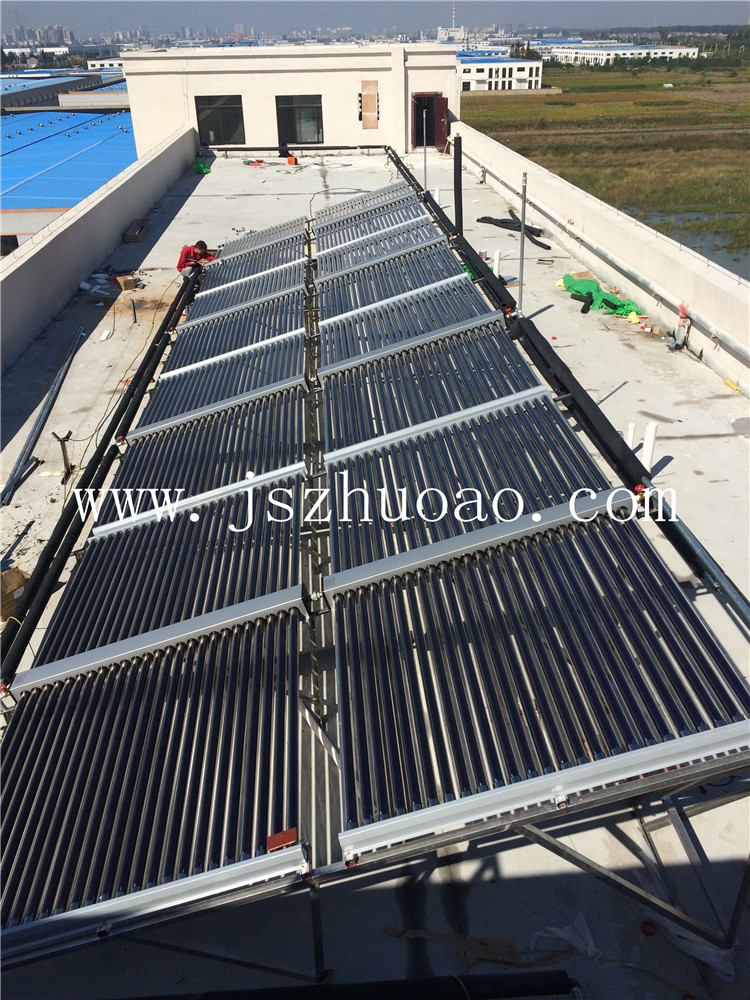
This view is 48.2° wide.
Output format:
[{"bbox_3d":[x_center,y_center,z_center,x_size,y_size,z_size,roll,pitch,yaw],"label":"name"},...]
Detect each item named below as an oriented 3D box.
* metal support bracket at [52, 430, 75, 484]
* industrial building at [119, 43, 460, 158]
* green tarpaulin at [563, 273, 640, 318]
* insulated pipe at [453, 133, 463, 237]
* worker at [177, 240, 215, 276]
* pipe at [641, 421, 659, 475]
[{"bbox_3d":[-3.297,-0.486,8.922,0.210,0.490,0.340,-3,29,-3],"label":"metal support bracket"},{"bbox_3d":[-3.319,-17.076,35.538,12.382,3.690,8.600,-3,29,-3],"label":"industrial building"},{"bbox_3d":[3.940,-3.651,14.635,0.850,0.280,1.900,-3,29,-3],"label":"green tarpaulin"},{"bbox_3d":[1.198,-4.477,11.998,0.105,1.450,0.105,-3,29,-3],"label":"insulated pipe"},{"bbox_3d":[-3.372,-4.473,15.751,0.650,0.840,0.530,10,31,19],"label":"worker"},{"bbox_3d":[2.800,-0.482,8.572,0.110,0.650,0.110,-3,29,-3],"label":"pipe"}]

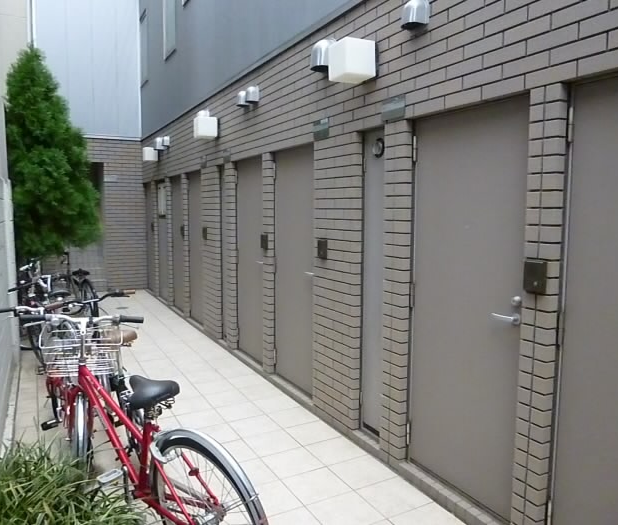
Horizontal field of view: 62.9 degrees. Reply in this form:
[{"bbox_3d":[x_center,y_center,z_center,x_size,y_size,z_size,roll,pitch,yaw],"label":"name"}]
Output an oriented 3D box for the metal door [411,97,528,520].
[{"bbox_3d":[0.803,0.208,2.572,0.070,1.947,0.763,-3,7,-29],"label":"metal door"}]

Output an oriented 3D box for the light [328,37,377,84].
[{"bbox_3d":[0.273,-1.186,2.992,0.238,0.199,0.185,-3,6,-29],"label":"light"}]

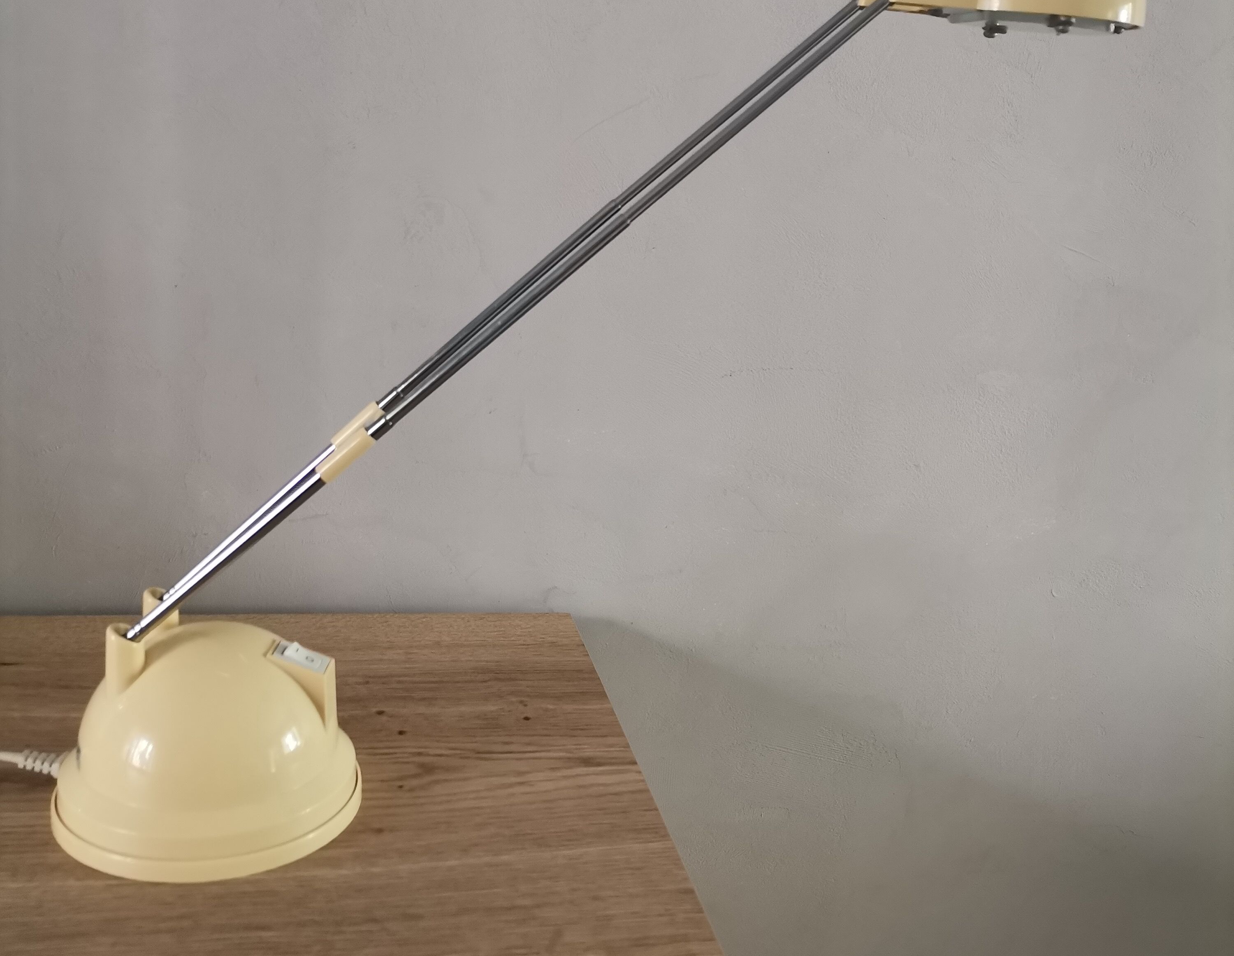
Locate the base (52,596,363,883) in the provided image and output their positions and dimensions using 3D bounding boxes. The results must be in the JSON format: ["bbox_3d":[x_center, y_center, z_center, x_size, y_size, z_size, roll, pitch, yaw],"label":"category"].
[{"bbox_3d":[-0.168,0.096,0.513,0.124,0.085,0.124,3,14,-4],"label":"base"}]

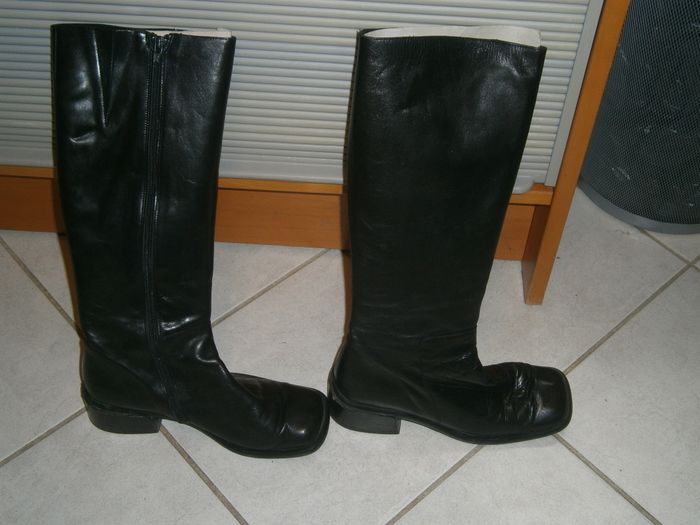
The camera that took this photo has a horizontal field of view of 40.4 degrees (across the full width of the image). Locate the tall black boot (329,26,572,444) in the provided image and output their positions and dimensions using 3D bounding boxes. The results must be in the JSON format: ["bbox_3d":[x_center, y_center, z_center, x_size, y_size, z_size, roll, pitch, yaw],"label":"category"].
[{"bbox_3d":[0.124,-0.011,0.985,0.280,0.452,0.110,3,36,1],"label":"tall black boot"}]

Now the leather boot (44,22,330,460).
[{"bbox_3d":[-0.152,-0.010,0.980,0.280,0.452,0.116,6,36,4],"label":"leather boot"}]

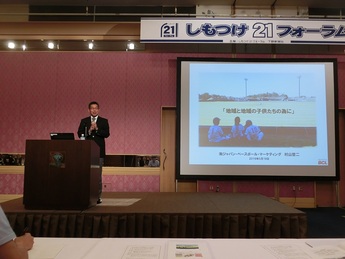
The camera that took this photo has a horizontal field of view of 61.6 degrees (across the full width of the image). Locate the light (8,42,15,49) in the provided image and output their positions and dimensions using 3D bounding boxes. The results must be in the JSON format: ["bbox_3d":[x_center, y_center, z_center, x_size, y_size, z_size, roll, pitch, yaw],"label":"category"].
[{"bbox_3d":[-3.727,-1.938,6.700,0.140,0.133,0.140,1,-5,0],"label":"light"}]

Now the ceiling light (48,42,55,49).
[{"bbox_3d":[-2.804,-1.935,6.701,0.140,0.133,0.140,1,-5,0],"label":"ceiling light"}]

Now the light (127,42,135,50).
[{"bbox_3d":[-0.955,-1.917,6.700,0.160,0.152,0.160,1,-5,0],"label":"light"}]

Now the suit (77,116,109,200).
[{"bbox_3d":[-1.327,0.482,4.855,0.520,1.415,0.360,1,-5,-9],"label":"suit"}]

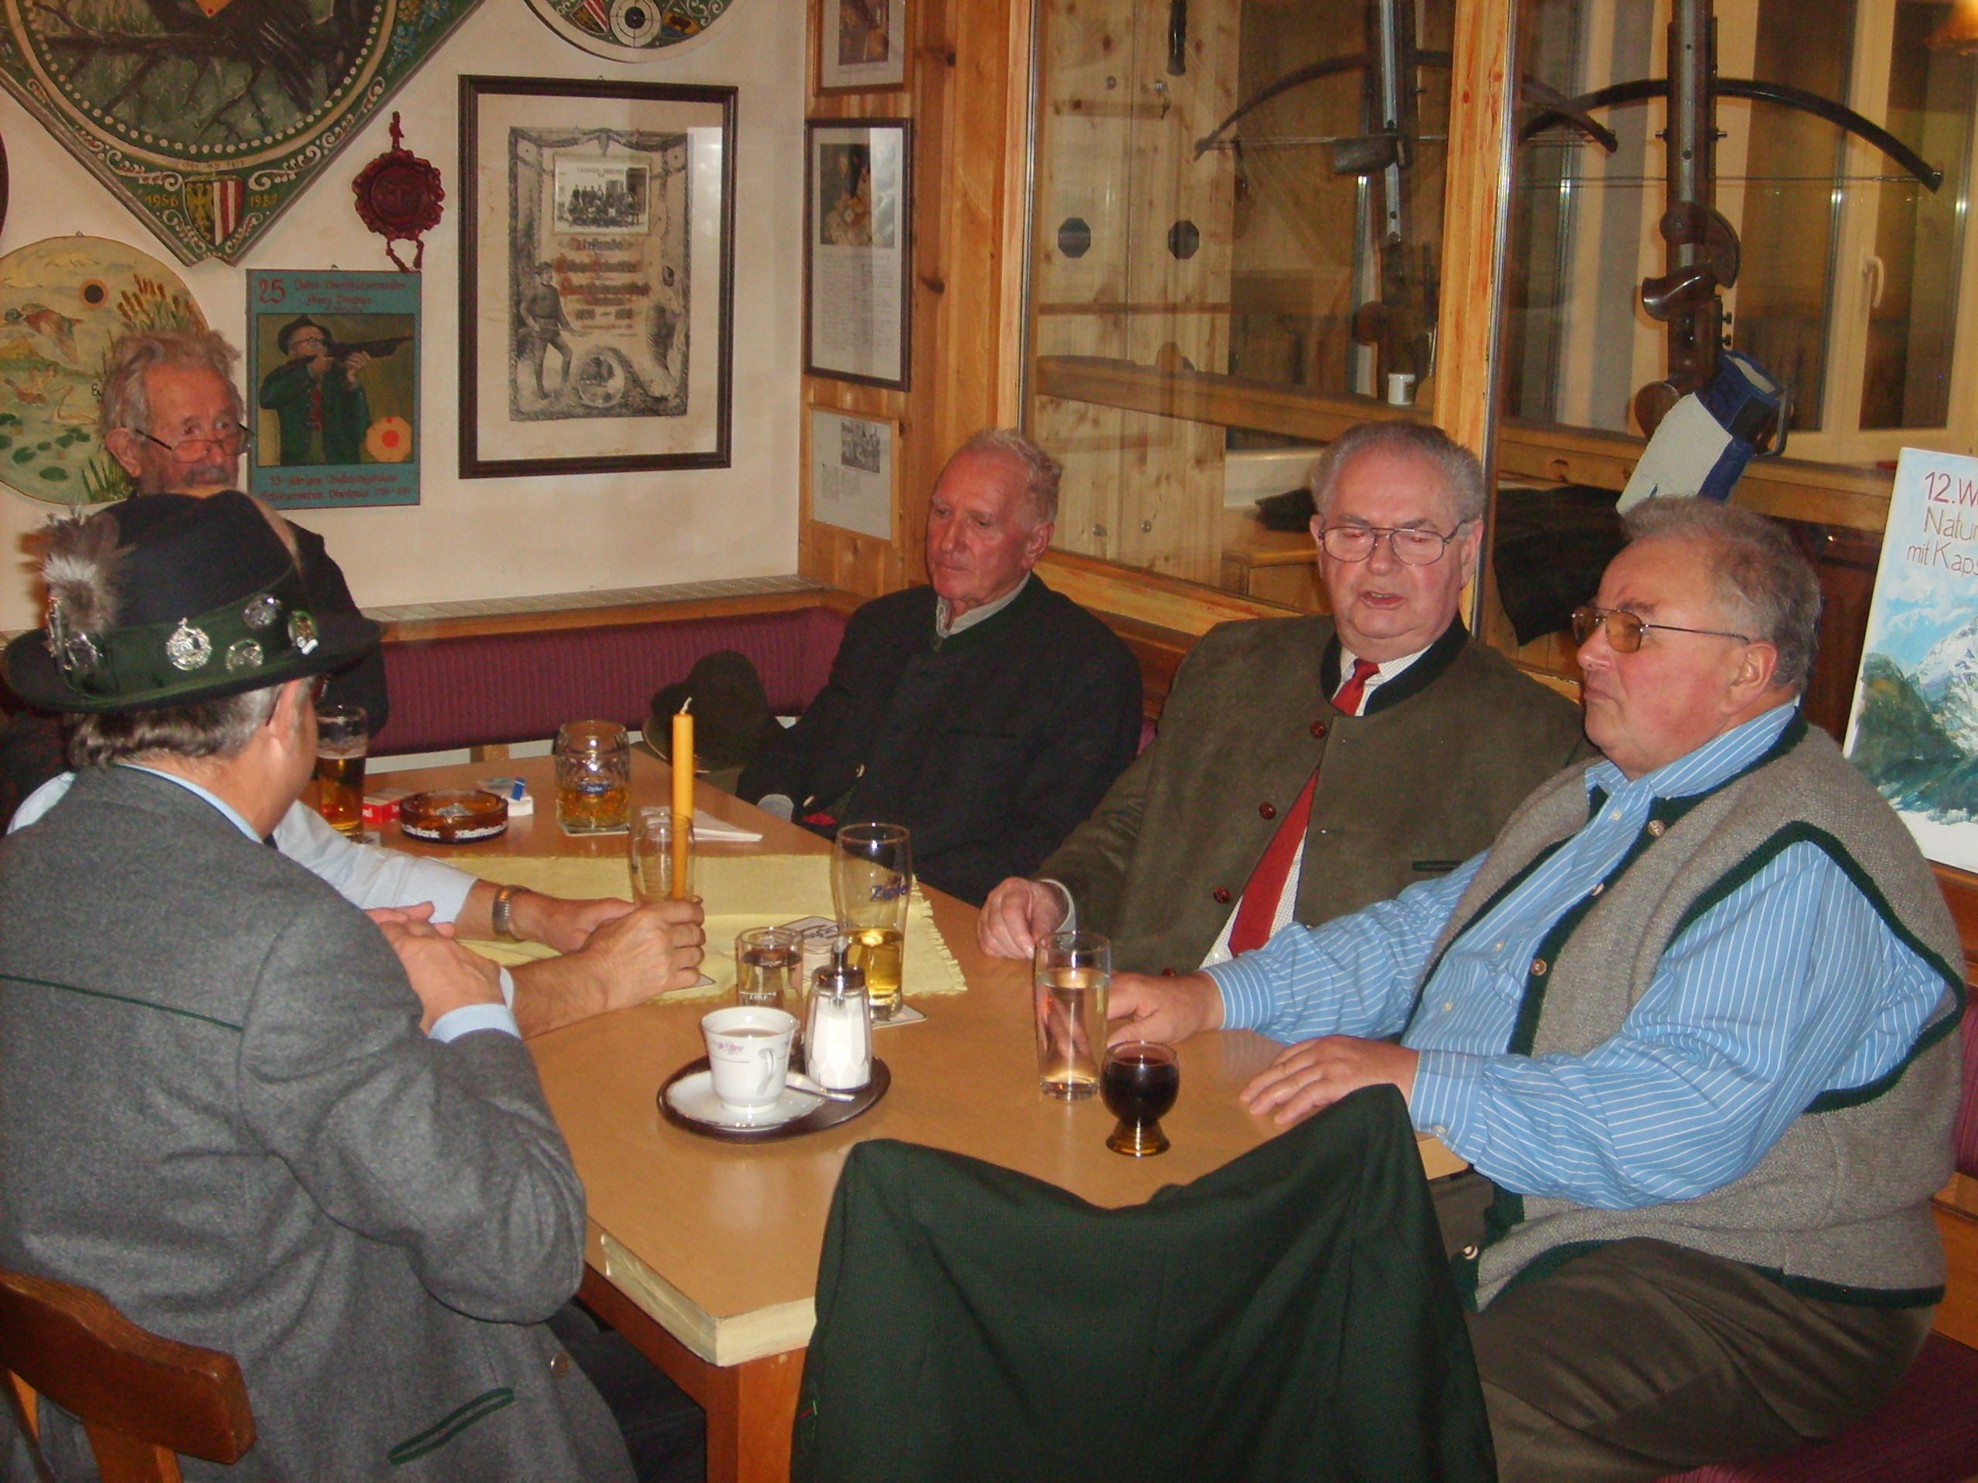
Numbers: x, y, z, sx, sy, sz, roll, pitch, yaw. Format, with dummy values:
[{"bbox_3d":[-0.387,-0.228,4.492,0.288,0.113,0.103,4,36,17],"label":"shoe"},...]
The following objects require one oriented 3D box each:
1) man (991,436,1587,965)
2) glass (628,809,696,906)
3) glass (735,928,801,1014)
[{"bbox_3d":[0.302,0.346,2.598,0.580,1.333,0.660,12,17,39],"label":"man"},{"bbox_3d":[-0.342,0.163,2.571,0.069,0.165,0.069,2,13,0],"label":"glass"},{"bbox_3d":[-0.209,0.241,2.317,0.065,0.117,0.065,2,13,0],"label":"glass"}]

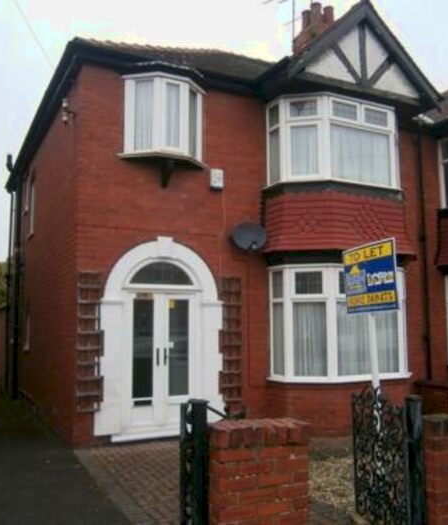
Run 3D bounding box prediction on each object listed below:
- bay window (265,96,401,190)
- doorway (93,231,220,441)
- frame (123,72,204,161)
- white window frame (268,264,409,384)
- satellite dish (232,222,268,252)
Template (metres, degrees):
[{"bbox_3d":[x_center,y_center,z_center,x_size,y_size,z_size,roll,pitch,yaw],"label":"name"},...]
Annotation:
[{"bbox_3d":[1.917,-1.849,8.617,2.366,1.393,0.854,3,-6,-27],"label":"bay window"},{"bbox_3d":[-0.828,1.009,7.392,1.904,2.744,0.280,3,-6,-27],"label":"doorway"},{"bbox_3d":[-0.770,-2.034,7.524,1.365,1.155,0.385,3,-6,-27],"label":"frame"},{"bbox_3d":[1.953,0.980,8.361,2.436,1.712,0.854,3,-6,-27],"label":"white window frame"},{"bbox_3d":[0.379,-0.372,7.815,0.530,0.440,0.300,1,-6,-13],"label":"satellite dish"}]

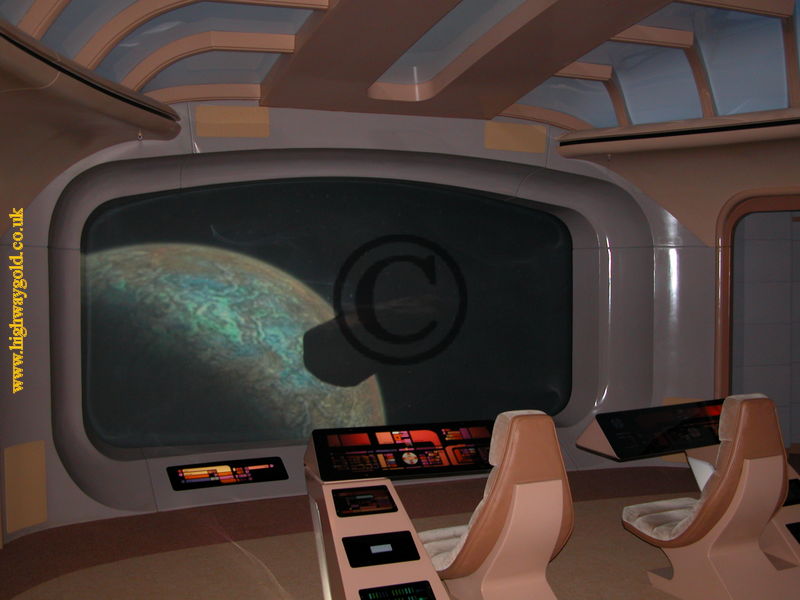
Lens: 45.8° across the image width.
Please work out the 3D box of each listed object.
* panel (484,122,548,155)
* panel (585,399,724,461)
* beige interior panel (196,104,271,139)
[{"bbox_3d":[0.960,-1.339,7.817,0.551,0.227,0.030,-1,3,-18],"label":"panel"},{"bbox_3d":[1.598,0.732,5.394,1.139,0.292,0.050,-2,-41,-31],"label":"panel"},{"bbox_3d":[-1.208,-1.292,6.885,0.551,0.227,0.030,-2,3,-28],"label":"beige interior panel"}]

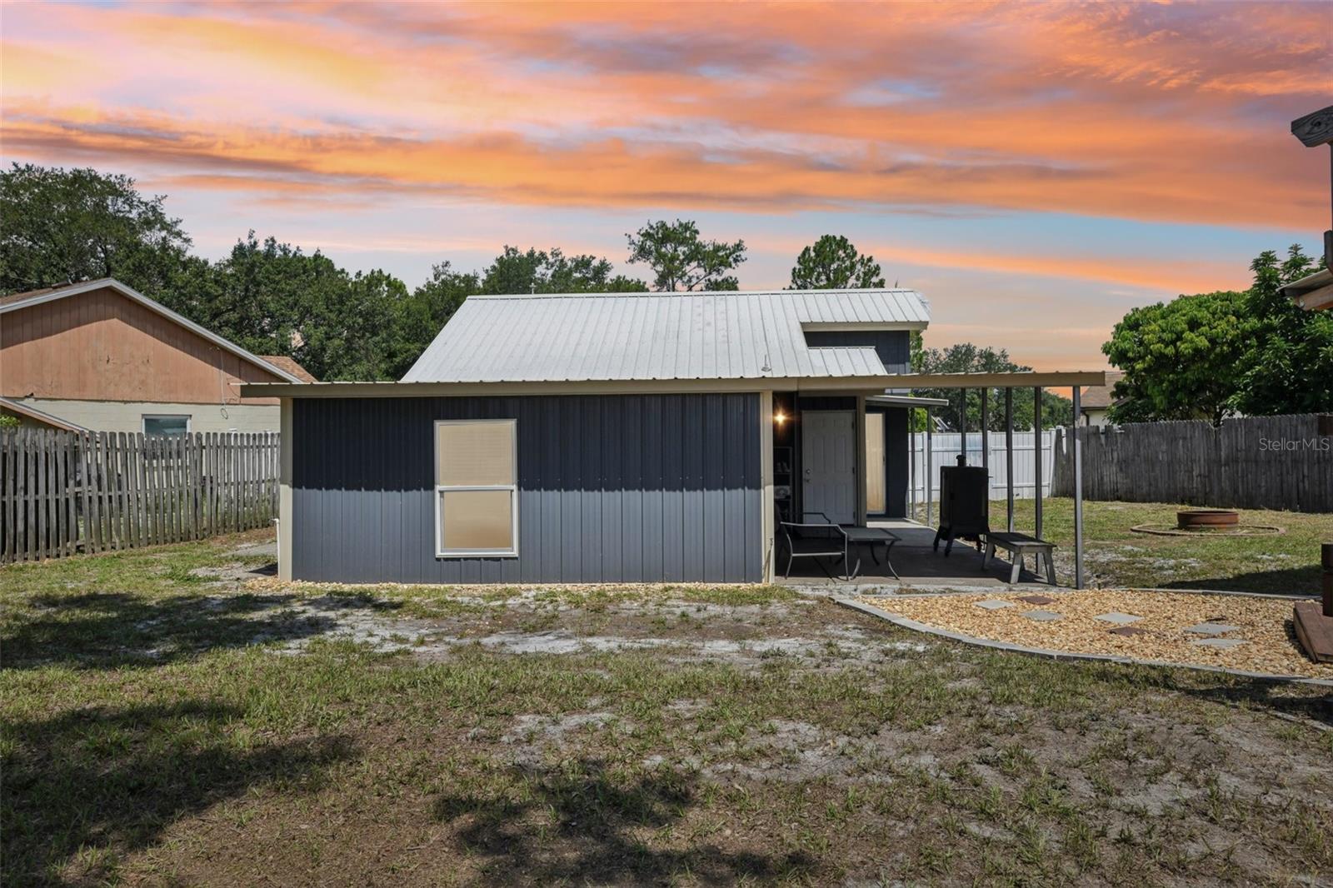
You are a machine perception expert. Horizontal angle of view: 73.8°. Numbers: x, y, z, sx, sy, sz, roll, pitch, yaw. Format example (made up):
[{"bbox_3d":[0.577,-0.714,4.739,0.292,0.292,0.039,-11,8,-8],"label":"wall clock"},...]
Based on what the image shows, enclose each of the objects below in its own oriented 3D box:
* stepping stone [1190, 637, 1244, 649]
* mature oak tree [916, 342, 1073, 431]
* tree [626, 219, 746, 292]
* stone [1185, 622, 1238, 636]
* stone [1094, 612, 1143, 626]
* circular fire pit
[{"bbox_3d":[4.219,1.543,6.790,0.305,0.040,0.305,-1,0,-29],"label":"stepping stone"},{"bbox_3d":[20.431,-2.562,55.996,10.500,7.740,9.500,-1,0,0],"label":"mature oak tree"},{"bbox_3d":[1.216,-5.816,51.993,7.300,14.710,7.000,-1,0,0],"label":"tree"},{"bbox_3d":[4.466,1.534,7.270,0.305,0.040,0.305,-1,0,-29],"label":"stone"},{"bbox_3d":[3.953,1.546,7.760,0.305,0.040,0.305,-1,0,-29],"label":"stone"},{"bbox_3d":[8.663,1.232,14.200,0.970,0.250,0.970,-1,0,0],"label":"circular fire pit"}]

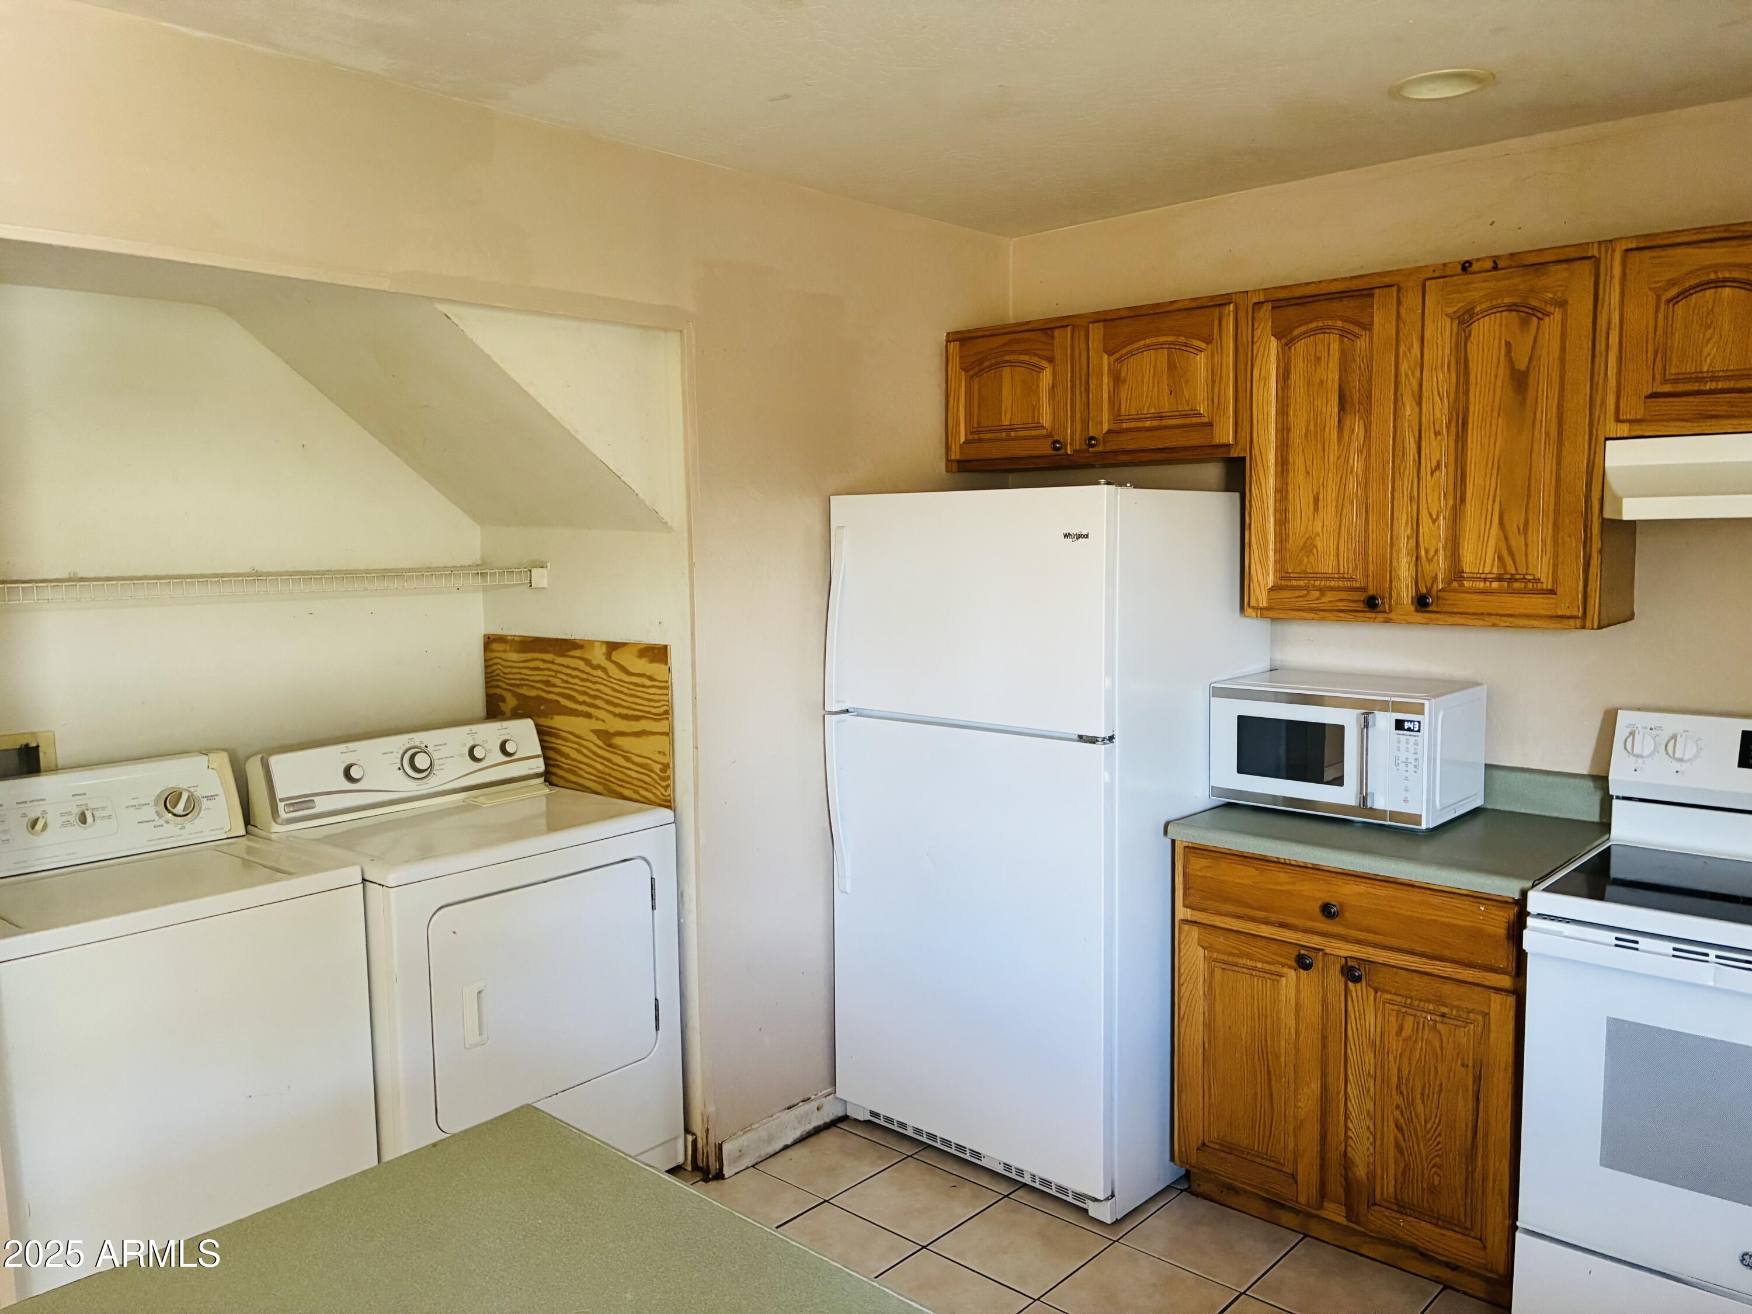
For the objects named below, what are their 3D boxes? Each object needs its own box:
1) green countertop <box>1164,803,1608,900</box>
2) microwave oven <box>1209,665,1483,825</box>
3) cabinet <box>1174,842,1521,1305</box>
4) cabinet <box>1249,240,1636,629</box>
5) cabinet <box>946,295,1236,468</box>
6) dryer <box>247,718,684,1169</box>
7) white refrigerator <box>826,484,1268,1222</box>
[{"bbox_3d":[1.155,0.401,2.973,0.780,0.040,0.625,5,8,42],"label":"green countertop"},{"bbox_3d":[1.115,0.214,3.122,0.513,0.299,0.380,5,8,42],"label":"microwave oven"},{"bbox_3d":[1.166,0.854,3.023,0.760,0.872,0.610,5,8,42],"label":"cabinet"},{"bbox_3d":[1.260,-0.467,2.970,0.762,0.764,0.335,5,8,42],"label":"cabinet"},{"bbox_3d":[0.638,-0.703,3.520,0.923,0.386,0.335,5,8,42],"label":"cabinet"},{"bbox_3d":[-0.996,0.752,3.230,0.710,1.088,0.738,5,8,42],"label":"dryer"},{"bbox_3d":[0.448,0.415,3.445,0.833,1.680,0.825,5,8,42],"label":"white refrigerator"}]

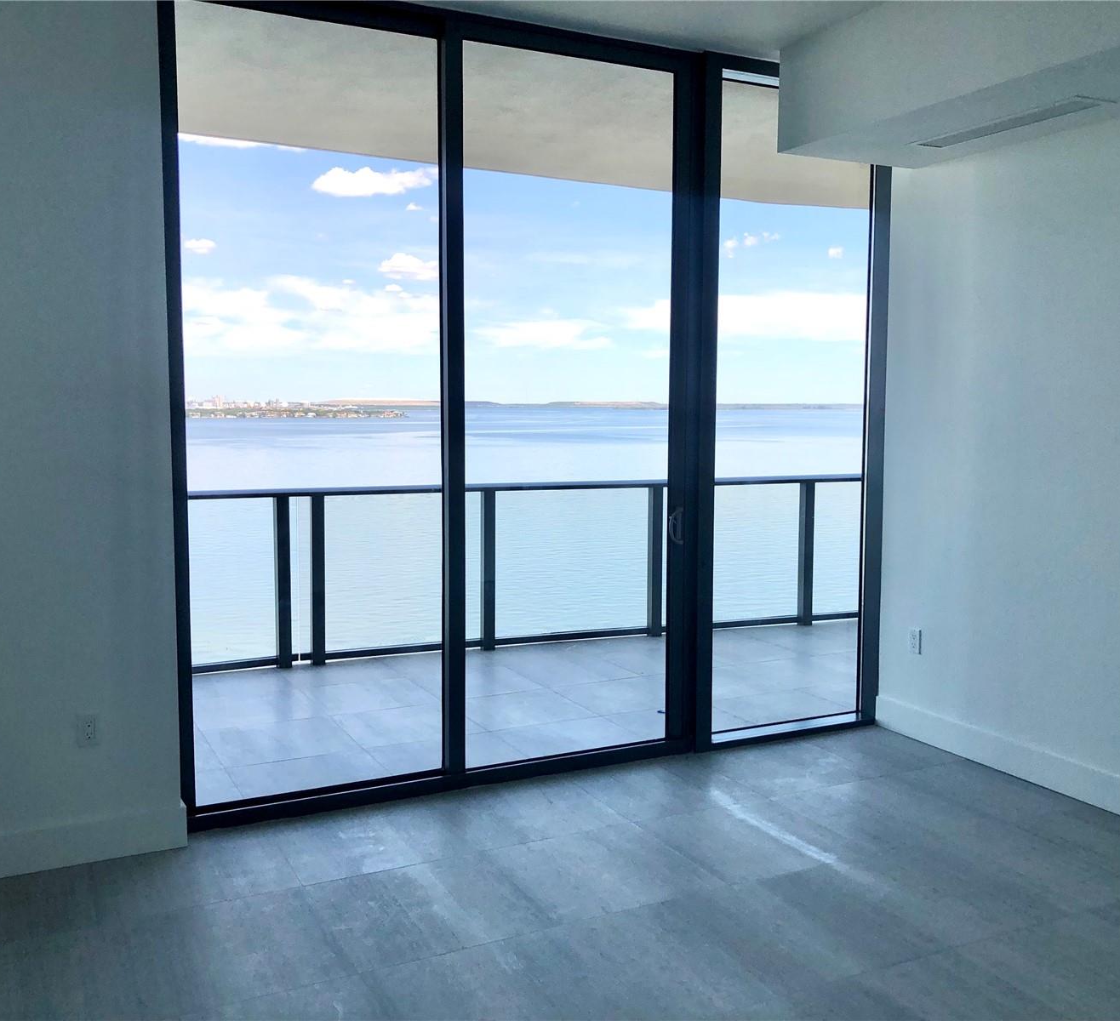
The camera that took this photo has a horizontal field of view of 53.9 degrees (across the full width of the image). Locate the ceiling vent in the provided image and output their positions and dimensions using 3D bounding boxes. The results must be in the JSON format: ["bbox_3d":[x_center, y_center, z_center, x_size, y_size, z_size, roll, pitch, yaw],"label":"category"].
[{"bbox_3d":[1.686,-1.466,4.188,0.200,0.022,0.800,-2,6,-27],"label":"ceiling vent"}]

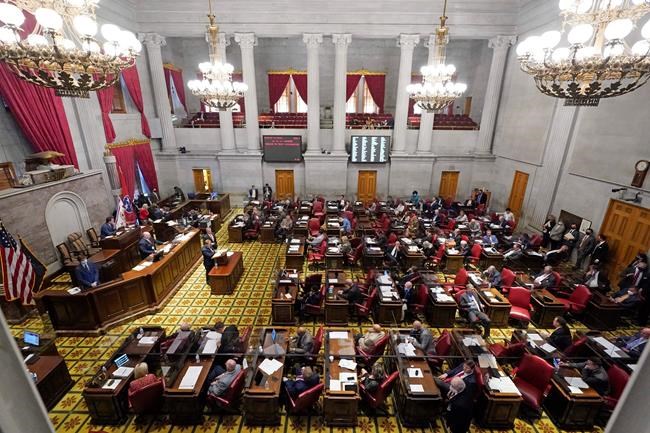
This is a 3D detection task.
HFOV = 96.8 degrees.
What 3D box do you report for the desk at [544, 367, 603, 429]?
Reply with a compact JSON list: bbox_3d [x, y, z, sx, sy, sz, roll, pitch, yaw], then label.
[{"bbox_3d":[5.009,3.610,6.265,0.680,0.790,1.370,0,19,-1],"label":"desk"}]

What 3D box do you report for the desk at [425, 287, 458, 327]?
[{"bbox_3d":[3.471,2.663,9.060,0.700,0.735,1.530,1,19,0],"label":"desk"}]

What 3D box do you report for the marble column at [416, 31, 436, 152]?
[{"bbox_3d":[6.460,-7.258,17.606,1.200,6.680,1.200,1,19,1],"label":"marble column"}]

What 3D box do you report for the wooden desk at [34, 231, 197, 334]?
[{"bbox_3d":[-6.538,1.772,10.709,2.500,1.220,6.000,0,19,-1],"label":"wooden desk"}]

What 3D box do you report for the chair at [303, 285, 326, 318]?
[{"bbox_3d":[-0.292,2.612,8.577,0.660,1.030,0.640,5,19,15],"label":"chair"}]

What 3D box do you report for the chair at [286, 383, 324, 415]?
[{"bbox_3d":[-0.416,3.642,5.858,0.630,0.950,0.680,-12,23,-31],"label":"chair"}]

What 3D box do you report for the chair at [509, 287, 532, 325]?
[{"bbox_3d":[5.711,2.745,8.504,0.630,0.950,0.680,11,22,27],"label":"chair"}]

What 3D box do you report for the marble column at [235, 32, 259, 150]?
[{"bbox_3d":[-4.589,-7.377,17.744,1.200,6.680,1.200,1,19,1],"label":"marble column"}]

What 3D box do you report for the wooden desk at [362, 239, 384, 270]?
[{"bbox_3d":[1.954,1.534,12.324,0.823,0.770,1.800,0,18,0],"label":"wooden desk"}]

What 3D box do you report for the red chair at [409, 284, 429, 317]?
[{"bbox_3d":[2.747,2.608,8.665,0.660,1.080,0.600,-1,19,-5],"label":"red chair"}]

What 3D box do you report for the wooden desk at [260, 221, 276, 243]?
[{"bbox_3d":[-2.809,0.690,14.898,0.702,0.770,1.750,0,18,0],"label":"wooden desk"}]

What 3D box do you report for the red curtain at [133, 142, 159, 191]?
[{"bbox_3d":[-10.609,-2.266,17.407,0.250,4.000,1.650,1,19,1],"label":"red curtain"}]

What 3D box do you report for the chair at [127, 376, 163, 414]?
[{"bbox_3d":[-3.554,3.541,6.025,0.670,1.080,0.690,-9,20,-26],"label":"chair"}]

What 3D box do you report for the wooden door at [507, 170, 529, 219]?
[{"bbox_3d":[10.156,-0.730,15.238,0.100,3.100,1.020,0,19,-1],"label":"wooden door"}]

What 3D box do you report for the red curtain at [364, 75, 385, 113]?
[{"bbox_3d":[3.489,-8.514,20.586,1.500,2.750,0.250,0,19,-1],"label":"red curtain"}]

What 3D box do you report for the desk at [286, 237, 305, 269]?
[{"bbox_3d":[-1.206,1.568,12.534,0.690,0.750,1.900,0,18,1],"label":"desk"}]

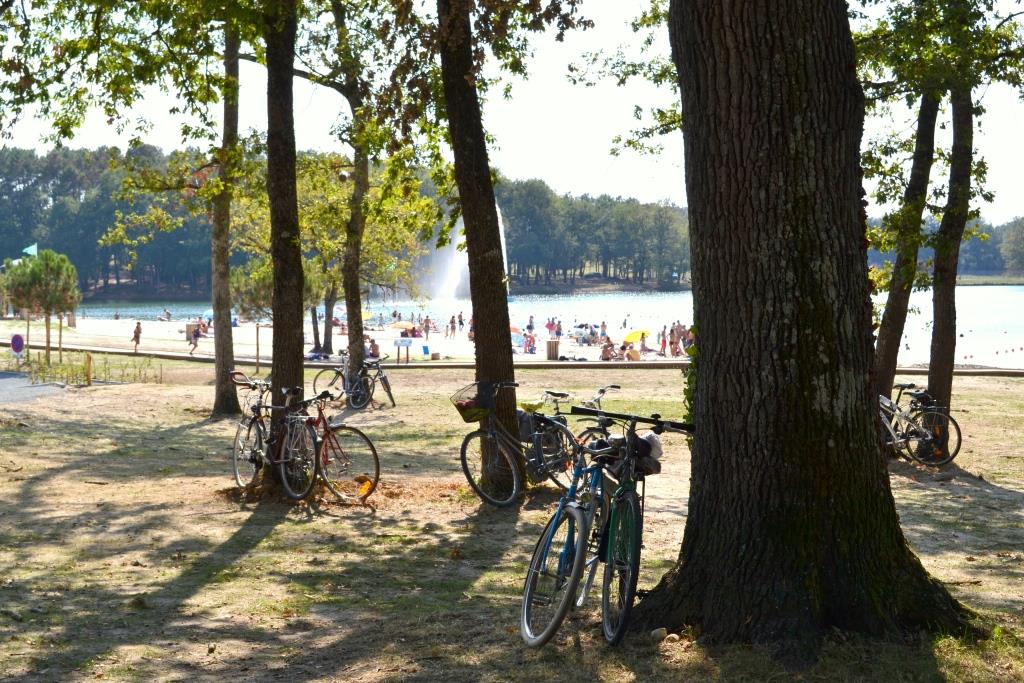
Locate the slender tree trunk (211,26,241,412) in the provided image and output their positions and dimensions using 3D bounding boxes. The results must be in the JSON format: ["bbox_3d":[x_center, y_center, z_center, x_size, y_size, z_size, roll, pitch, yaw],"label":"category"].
[{"bbox_3d":[-5.270,-2.380,26.800,0.520,7.600,0.500,0,3,0],"label":"slender tree trunk"}]

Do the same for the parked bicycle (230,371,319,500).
[{"bbox_3d":[-2.170,0.860,13.200,0.600,1.060,1.720,-2,4,-36],"label":"parked bicycle"}]

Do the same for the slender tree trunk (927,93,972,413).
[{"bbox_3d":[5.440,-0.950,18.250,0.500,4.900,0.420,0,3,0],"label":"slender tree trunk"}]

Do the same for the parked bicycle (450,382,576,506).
[{"bbox_3d":[0.080,0.890,13.120,0.630,1.070,1.750,3,4,43],"label":"parked bicycle"}]

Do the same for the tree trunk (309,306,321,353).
[{"bbox_3d":[-10.200,-0.660,75.000,0.500,2.700,0.420,0,3,0],"label":"tree trunk"}]

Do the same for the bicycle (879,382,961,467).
[{"bbox_3d":[4.660,1.020,17.870,1.740,1.040,0.600,0,3,3],"label":"bicycle"}]

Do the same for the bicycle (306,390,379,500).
[{"bbox_3d":[-1.730,0.930,13.550,0.600,1.010,1.720,-2,3,-29],"label":"bicycle"}]

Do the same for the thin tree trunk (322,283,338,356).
[{"bbox_3d":[-9.400,-1.130,75.000,0.650,3.900,0.520,0,3,0],"label":"thin tree trunk"}]

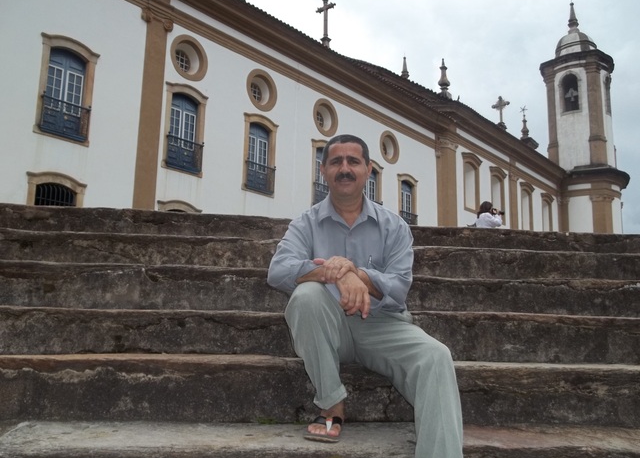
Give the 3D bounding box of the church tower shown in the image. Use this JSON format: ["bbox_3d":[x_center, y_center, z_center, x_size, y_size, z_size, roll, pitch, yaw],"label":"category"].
[{"bbox_3d":[20.549,-5.015,47.702,5.800,28.000,5.800,-9,-15,41],"label":"church tower"}]

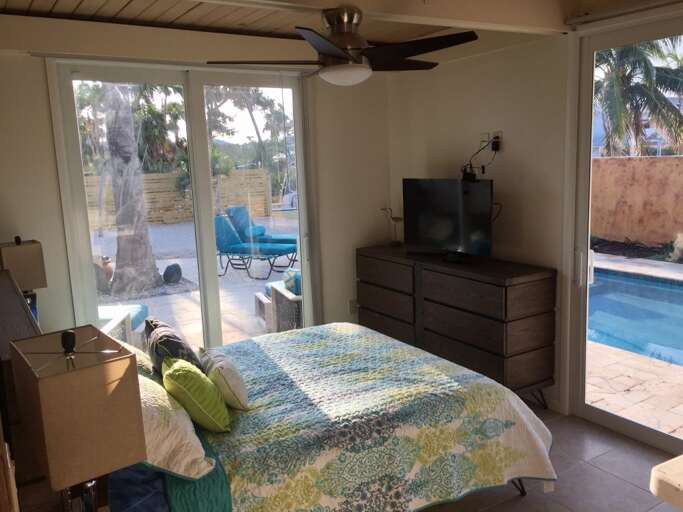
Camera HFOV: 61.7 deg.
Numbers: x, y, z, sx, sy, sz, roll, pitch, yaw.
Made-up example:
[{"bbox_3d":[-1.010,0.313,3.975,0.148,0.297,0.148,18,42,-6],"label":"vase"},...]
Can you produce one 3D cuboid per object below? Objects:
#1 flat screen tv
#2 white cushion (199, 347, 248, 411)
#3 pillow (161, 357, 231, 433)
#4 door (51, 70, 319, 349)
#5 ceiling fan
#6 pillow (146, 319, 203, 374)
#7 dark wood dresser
[{"bbox_3d":[0.801,-0.291,4.384,0.090,0.560,0.830,-10,12,-43],"label":"flat screen tv"},{"bbox_3d":[-0.518,0.524,2.487,0.130,0.280,0.330,-35,21,-19],"label":"white cushion"},{"bbox_3d":[-0.571,0.529,2.270,0.160,0.380,0.360,-43,18,-9],"label":"pillow"},{"bbox_3d":[-1.085,-0.185,4.460,1.876,2.415,0.100,-7,10,-30],"label":"door"},{"bbox_3d":[0.014,-1.003,2.735,1.260,0.360,1.260,-7,10,-30],"label":"ceiling fan"},{"bbox_3d":[-0.746,0.472,2.685,0.170,0.400,0.420,-44,21,-12],"label":"pillow"},{"bbox_3d":[0.781,0.453,4.500,0.445,0.880,1.836,-7,10,-30],"label":"dark wood dresser"}]

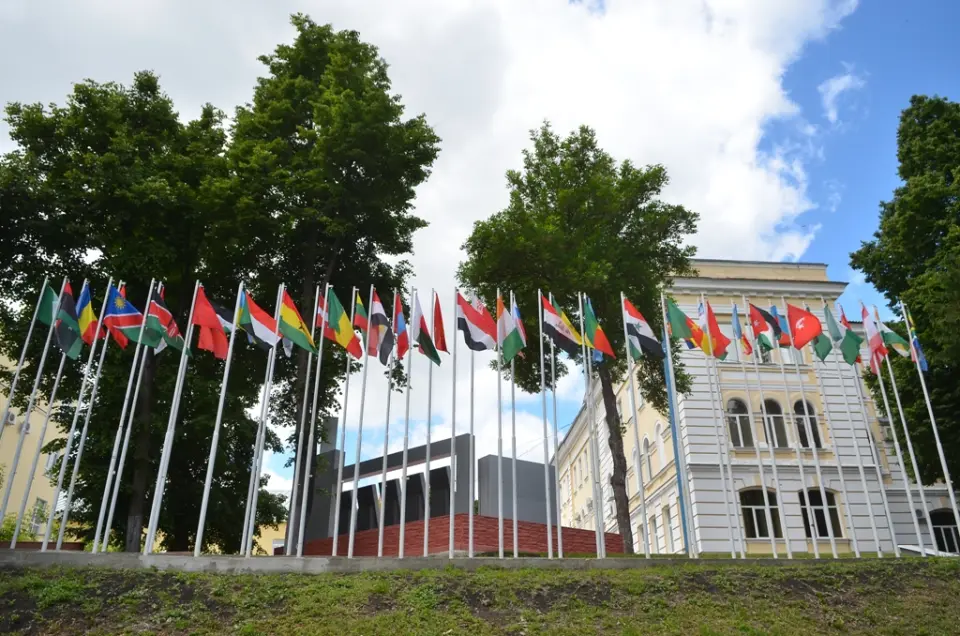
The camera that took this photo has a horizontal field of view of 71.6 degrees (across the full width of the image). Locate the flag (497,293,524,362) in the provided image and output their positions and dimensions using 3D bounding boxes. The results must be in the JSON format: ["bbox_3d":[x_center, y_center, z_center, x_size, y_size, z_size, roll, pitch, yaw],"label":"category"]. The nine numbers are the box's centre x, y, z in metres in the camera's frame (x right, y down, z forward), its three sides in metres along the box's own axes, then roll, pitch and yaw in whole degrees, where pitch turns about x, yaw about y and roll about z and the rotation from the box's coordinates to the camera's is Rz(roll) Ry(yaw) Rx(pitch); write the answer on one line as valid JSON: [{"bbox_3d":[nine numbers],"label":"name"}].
[{"bbox_3d":[0.738,0.271,15.504,0.660,1.700,0.350,1,-23,-2],"label":"flag"}]

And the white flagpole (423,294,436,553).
[{"bbox_3d":[-1.175,2.184,15.358,0.090,6.284,0.090,1,-23,-3],"label":"white flagpole"}]

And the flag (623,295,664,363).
[{"bbox_3d":[3.971,0.252,16.165,0.949,1.601,0.350,1,-23,-3],"label":"flag"}]

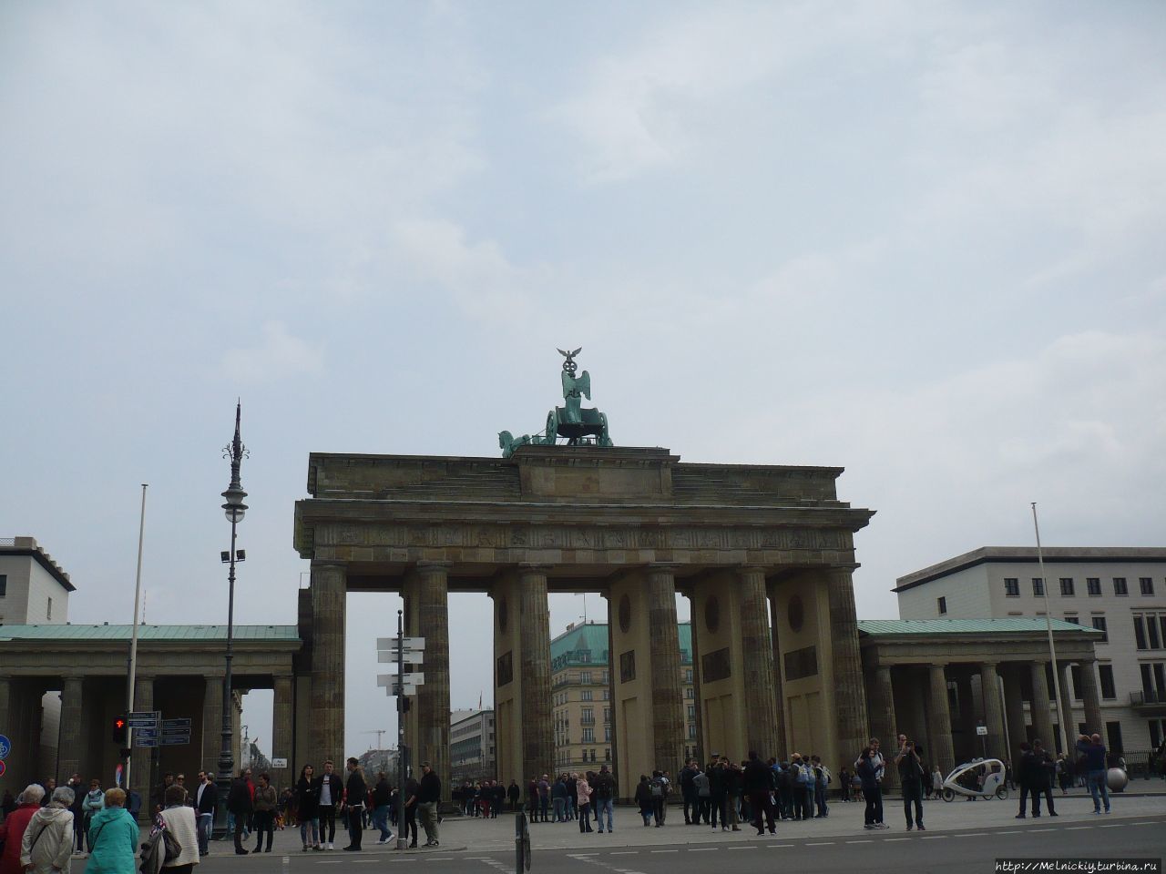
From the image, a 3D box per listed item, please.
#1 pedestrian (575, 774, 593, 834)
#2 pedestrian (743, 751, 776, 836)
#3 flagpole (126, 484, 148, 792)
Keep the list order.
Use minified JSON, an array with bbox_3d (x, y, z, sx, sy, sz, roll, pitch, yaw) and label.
[{"bbox_3d":[0.013,10.435,33.590,0.420,1.600,0.460,7,-18,-29],"label":"pedestrian"},{"bbox_3d":[3.924,7.900,26.142,0.620,1.780,0.420,-2,-16,0],"label":"pedestrian"},{"bbox_3d":[-19.276,9.344,50.784,0.250,14.945,0.250,2,-16,-14],"label":"flagpole"}]

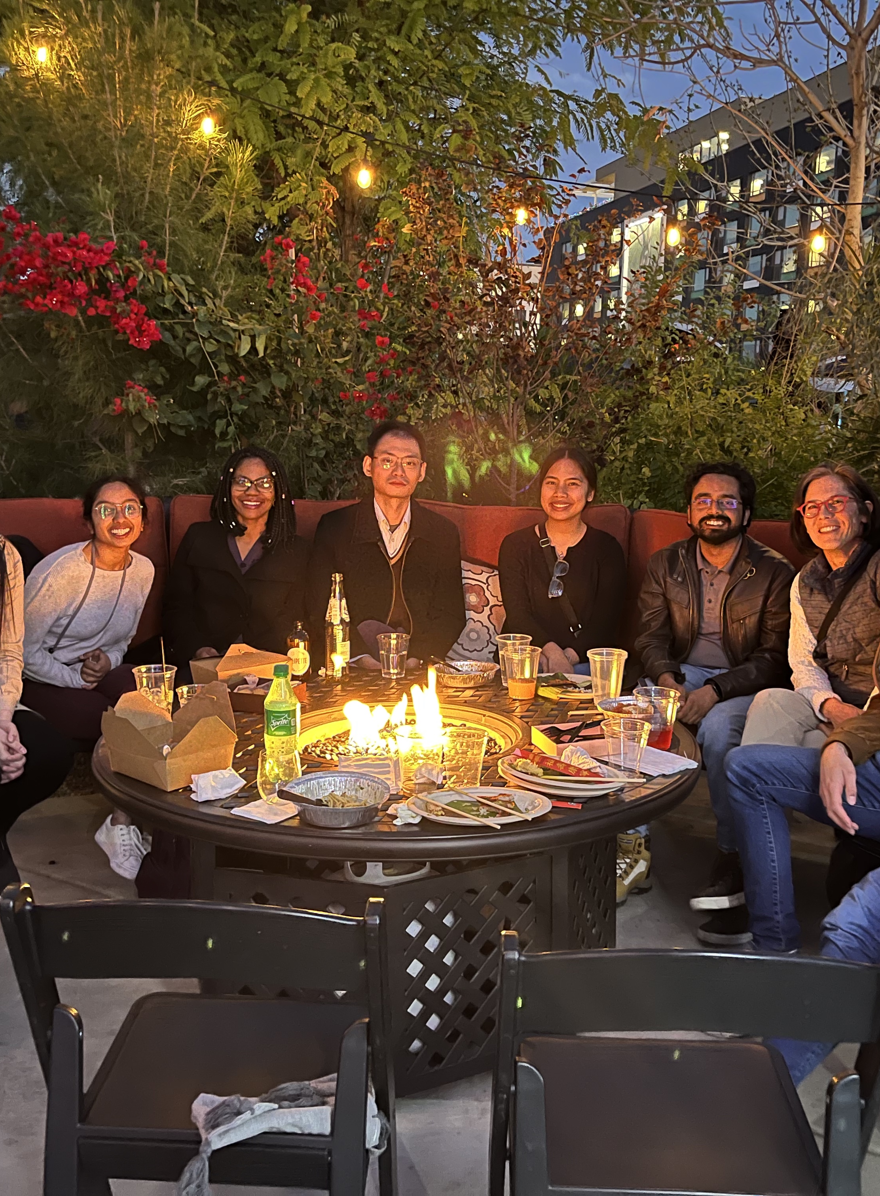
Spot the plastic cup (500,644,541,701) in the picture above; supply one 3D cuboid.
[{"bbox_3d":[0.197,0.184,2.924,0.098,0.120,0.098,1,9,0],"label":"plastic cup"}]

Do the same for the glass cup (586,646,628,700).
[{"bbox_3d":[0.416,0.200,2.992,0.100,0.129,0.100,2,9,8],"label":"glass cup"}]

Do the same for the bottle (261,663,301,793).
[{"bbox_3d":[-0.313,0.249,2.369,0.062,0.228,0.062,-1,9,-8],"label":"bottle"}]

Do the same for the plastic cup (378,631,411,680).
[{"bbox_3d":[-0.126,0.158,3.285,0.088,0.113,0.088,0,9,-2],"label":"plastic cup"}]

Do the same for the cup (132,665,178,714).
[{"bbox_3d":[-0.665,0.229,2.805,0.105,0.124,0.105,-2,10,-13],"label":"cup"}]

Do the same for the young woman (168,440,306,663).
[{"bbox_3d":[-0.593,0.134,3.702,0.500,1.182,0.760,-2,10,-12],"label":"young woman"}]

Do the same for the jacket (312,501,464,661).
[{"bbox_3d":[-0.150,-0.022,3.453,0.460,0.550,0.350,1,9,-2],"label":"jacket"}]

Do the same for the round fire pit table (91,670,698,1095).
[{"bbox_3d":[-0.092,0.597,2.749,1.330,0.580,1.330,0,9,0],"label":"round fire pit table"}]

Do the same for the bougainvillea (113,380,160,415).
[{"bbox_3d":[-1.077,-0.711,4.244,0.170,0.130,0.140,-1,10,-14],"label":"bougainvillea"}]

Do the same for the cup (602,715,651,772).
[{"bbox_3d":[0.364,0.290,2.368,0.096,0.098,0.096,1,9,0],"label":"cup"}]

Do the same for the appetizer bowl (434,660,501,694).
[{"bbox_3d":[0.069,0.200,3.048,0.168,0.043,0.168,1,9,0],"label":"appetizer bowl"}]

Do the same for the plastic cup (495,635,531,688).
[{"bbox_3d":[0.196,0.170,3.175,0.094,0.128,0.094,1,9,4],"label":"plastic cup"}]

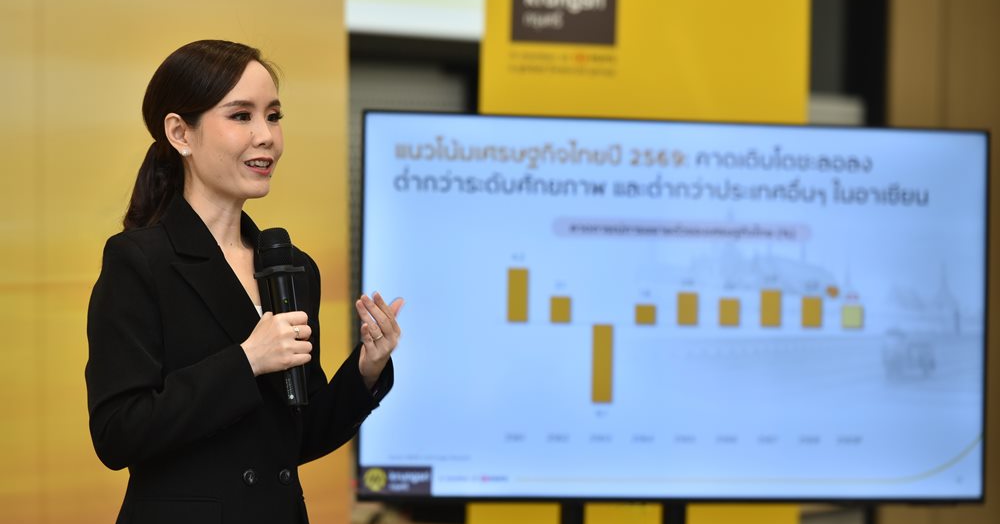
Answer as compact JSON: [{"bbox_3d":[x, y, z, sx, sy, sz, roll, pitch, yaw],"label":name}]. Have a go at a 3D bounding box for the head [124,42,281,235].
[{"bbox_3d":[-0.423,-0.184,6.580,0.235,0.262,0.168,1,0,37],"label":"head"}]

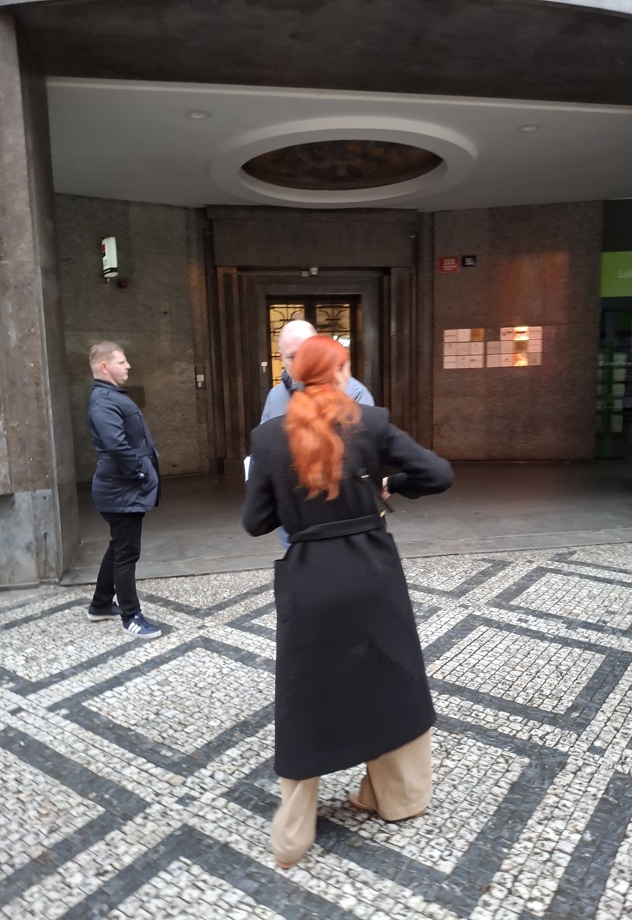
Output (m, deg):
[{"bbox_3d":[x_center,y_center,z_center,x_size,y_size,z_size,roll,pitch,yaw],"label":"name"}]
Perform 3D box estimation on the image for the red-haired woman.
[{"bbox_3d":[0.100,0.451,2.237,0.640,1.710,0.540,-4,9,-18],"label":"red-haired woman"}]

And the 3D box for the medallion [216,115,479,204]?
[{"bbox_3d":[0.330,-3.511,8.035,3.150,0.200,3.250,0,8,8],"label":"medallion"}]

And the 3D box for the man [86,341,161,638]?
[{"bbox_3d":[-1.166,0.173,4.132,0.480,1.780,0.560,-1,8,2],"label":"man"}]

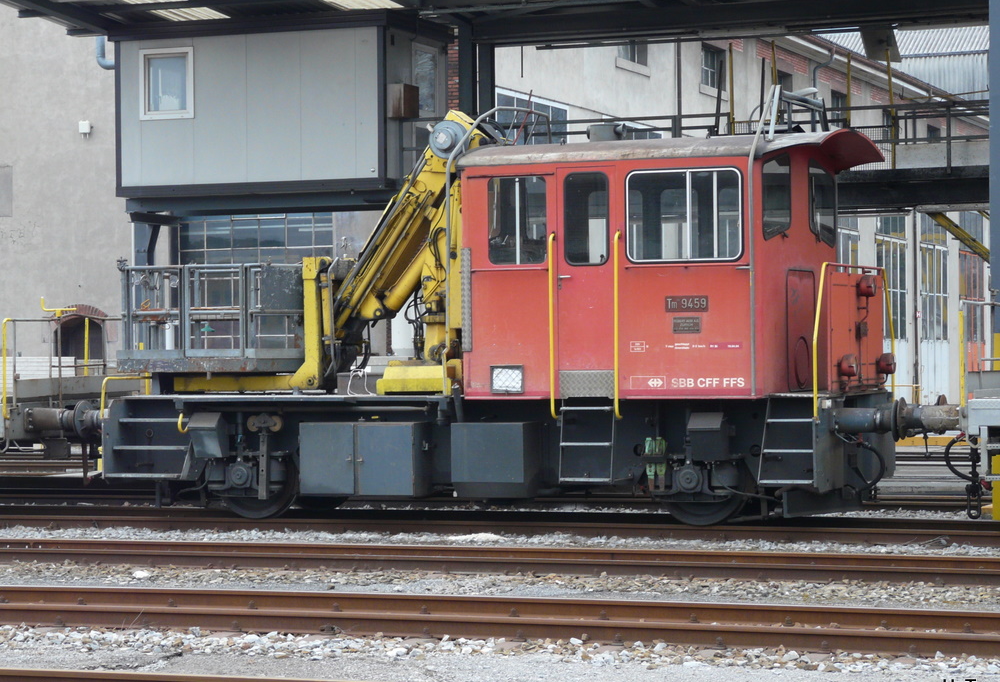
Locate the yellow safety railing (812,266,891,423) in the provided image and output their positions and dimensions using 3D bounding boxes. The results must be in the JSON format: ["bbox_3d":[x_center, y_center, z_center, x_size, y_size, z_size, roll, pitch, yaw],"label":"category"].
[{"bbox_3d":[3.470,-0.009,24.498,0.078,1.494,3.104,-1,0,22],"label":"yellow safety railing"}]

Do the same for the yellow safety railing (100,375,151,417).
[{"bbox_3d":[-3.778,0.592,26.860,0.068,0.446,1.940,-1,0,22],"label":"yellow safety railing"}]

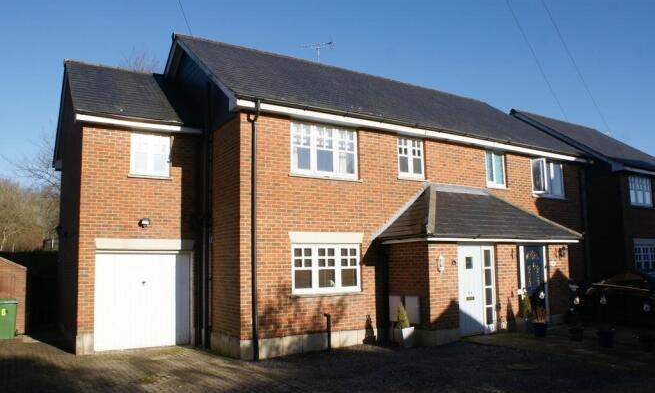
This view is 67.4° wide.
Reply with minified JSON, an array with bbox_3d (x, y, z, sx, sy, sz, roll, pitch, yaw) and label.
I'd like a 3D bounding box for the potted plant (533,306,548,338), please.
[{"bbox_3d":[4.629,2.726,10.742,0.320,0.659,0.320,4,-9,-32],"label":"potted plant"}]

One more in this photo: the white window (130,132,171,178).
[{"bbox_3d":[-4.029,-0.892,11.143,0.863,1.015,0.134,4,-9,-32],"label":"white window"}]

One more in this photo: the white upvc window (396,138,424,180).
[{"bbox_3d":[2.025,-0.930,12.217,0.845,0.961,0.134,4,-9,-32],"label":"white upvc window"}]

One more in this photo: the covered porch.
[{"bbox_3d":[3.963,1.458,12.117,5.554,3.649,1.469,4,-9,-32],"label":"covered porch"}]

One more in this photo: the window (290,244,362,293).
[{"bbox_3d":[-0.023,1.549,10.520,1.727,1.032,0.134,4,-9,-32],"label":"window"}]

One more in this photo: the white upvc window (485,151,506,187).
[{"bbox_3d":[4.694,-0.742,13.905,0.765,1.006,0.134,4,-9,-32],"label":"white upvc window"}]

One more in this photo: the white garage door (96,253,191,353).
[{"bbox_3d":[-4.001,2.221,10.717,1.994,2.065,0.311,4,-9,-32],"label":"white garage door"}]

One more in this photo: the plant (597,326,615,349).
[{"bbox_3d":[5.312,2.655,9.431,0.320,0.445,0.320,4,-9,-32],"label":"plant"}]

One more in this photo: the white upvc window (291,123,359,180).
[{"bbox_3d":[-0.074,-0.967,10.871,1.718,1.148,0.134,4,-9,-32],"label":"white upvc window"}]

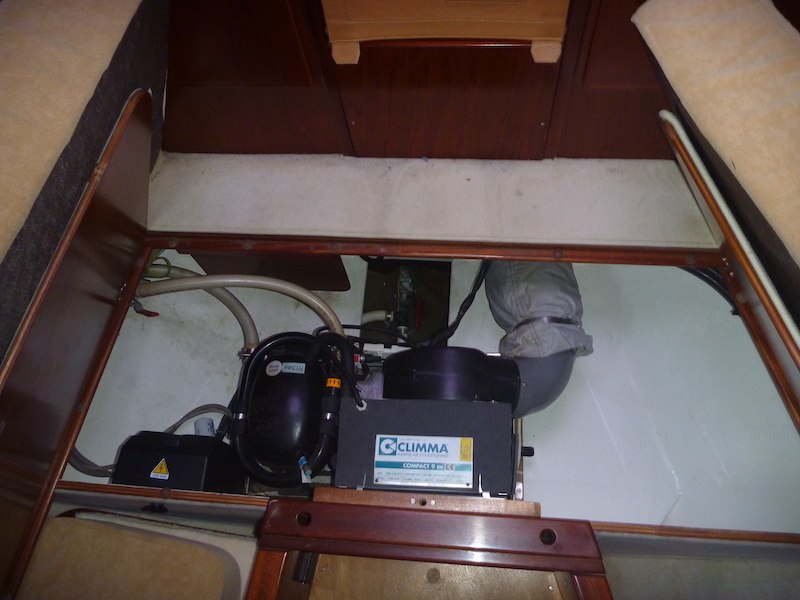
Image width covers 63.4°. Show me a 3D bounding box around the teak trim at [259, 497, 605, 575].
[{"bbox_3d":[0.041,0.354,0.964,0.495,0.030,0.080,2,64,6],"label":"teak trim"}]

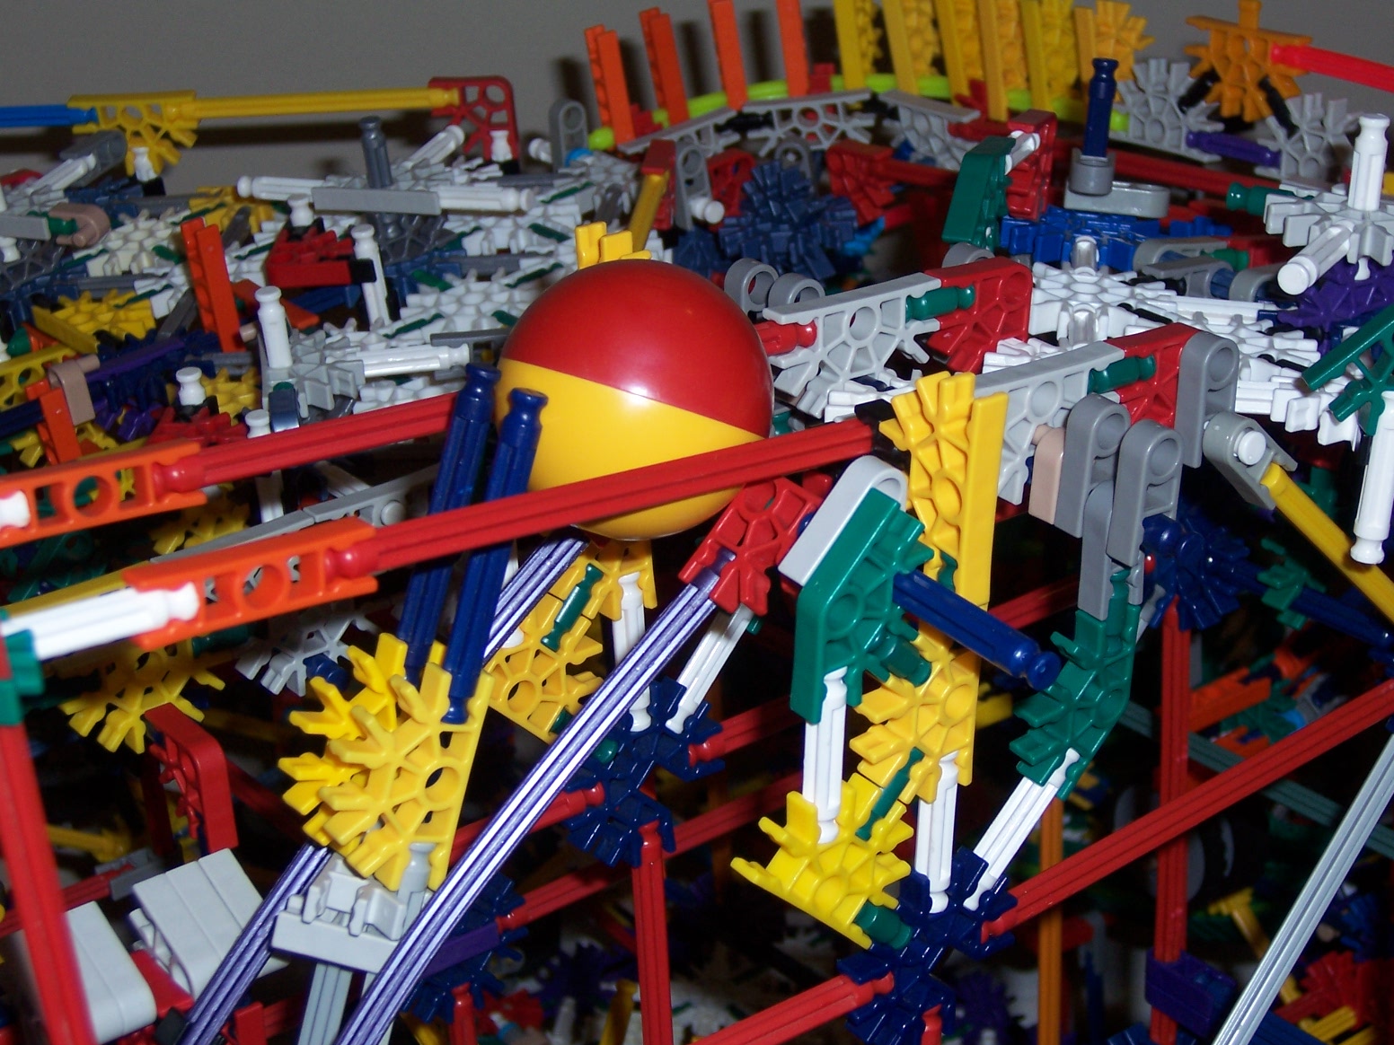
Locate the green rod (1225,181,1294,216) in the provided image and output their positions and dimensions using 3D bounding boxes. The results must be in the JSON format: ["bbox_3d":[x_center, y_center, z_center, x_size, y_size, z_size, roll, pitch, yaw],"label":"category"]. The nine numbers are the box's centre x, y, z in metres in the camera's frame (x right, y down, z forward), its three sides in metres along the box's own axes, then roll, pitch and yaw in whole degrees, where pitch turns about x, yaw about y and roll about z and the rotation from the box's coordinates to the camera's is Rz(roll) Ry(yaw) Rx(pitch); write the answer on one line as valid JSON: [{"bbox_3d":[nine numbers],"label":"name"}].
[{"bbox_3d":[0.112,-0.063,0.576,0.017,0.006,0.006,7,0,14],"label":"green rod"}]

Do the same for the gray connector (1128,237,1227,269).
[{"bbox_3d":[0.108,-0.059,0.659,0.023,0.009,0.006,-7,22,-36],"label":"gray connector"}]

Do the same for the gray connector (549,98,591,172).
[{"bbox_3d":[-0.040,-0.119,0.913,0.010,0.024,0.006,-21,29,-31],"label":"gray connector"}]

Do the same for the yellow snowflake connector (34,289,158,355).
[{"bbox_3d":[-0.154,-0.053,0.767,0.024,0.006,0.037,-23,29,-31],"label":"yellow snowflake connector"}]

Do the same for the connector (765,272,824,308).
[{"bbox_3d":[0.018,-0.035,0.548,0.009,0.023,0.006,-15,27,-33],"label":"connector"}]

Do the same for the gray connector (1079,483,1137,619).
[{"bbox_3d":[0.072,0.004,0.503,0.009,0.024,0.006,-13,32,-29],"label":"gray connector"}]

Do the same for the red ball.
[{"bbox_3d":[-0.010,-0.020,0.478,0.045,0.045,0.045,-2,26,1],"label":"red ball"}]

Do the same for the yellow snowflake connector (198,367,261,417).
[{"bbox_3d":[-0.117,-0.032,0.755,0.024,0.006,0.039,-26,33,-29],"label":"yellow snowflake connector"}]

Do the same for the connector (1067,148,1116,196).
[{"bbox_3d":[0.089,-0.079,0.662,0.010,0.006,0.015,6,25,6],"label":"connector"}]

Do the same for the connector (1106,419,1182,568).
[{"bbox_3d":[0.078,-0.005,0.511,0.010,0.024,0.006,-16,31,-35],"label":"connector"}]

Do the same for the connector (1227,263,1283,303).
[{"bbox_3d":[0.127,-0.052,0.641,0.023,0.009,0.006,-15,27,-33],"label":"connector"}]

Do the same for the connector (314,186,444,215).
[{"bbox_3d":[-0.080,-0.089,0.778,0.037,0.006,0.023,5,29,21],"label":"connector"}]

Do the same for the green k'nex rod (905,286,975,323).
[{"bbox_3d":[0.043,-0.041,0.543,0.017,0.006,0.006,-15,28,-33],"label":"green k'nex rod"}]

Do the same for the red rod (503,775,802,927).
[{"bbox_3d":[0.000,0.074,0.700,0.130,0.006,0.006,-20,0,-42],"label":"red rod"}]

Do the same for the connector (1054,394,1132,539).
[{"bbox_3d":[0.070,-0.011,0.519,0.010,0.024,0.006,-17,32,-36],"label":"connector"}]

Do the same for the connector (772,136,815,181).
[{"bbox_3d":[0.030,-0.102,0.870,0.010,0.024,0.006,-5,31,11],"label":"connector"}]

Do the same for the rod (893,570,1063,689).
[{"bbox_3d":[0.036,0.012,0.458,0.006,0.006,0.054,-20,34,-31],"label":"rod"}]

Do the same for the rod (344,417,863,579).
[{"bbox_3d":[-0.002,-0.006,0.454,0.130,0.006,0.006,-14,0,-37],"label":"rod"}]

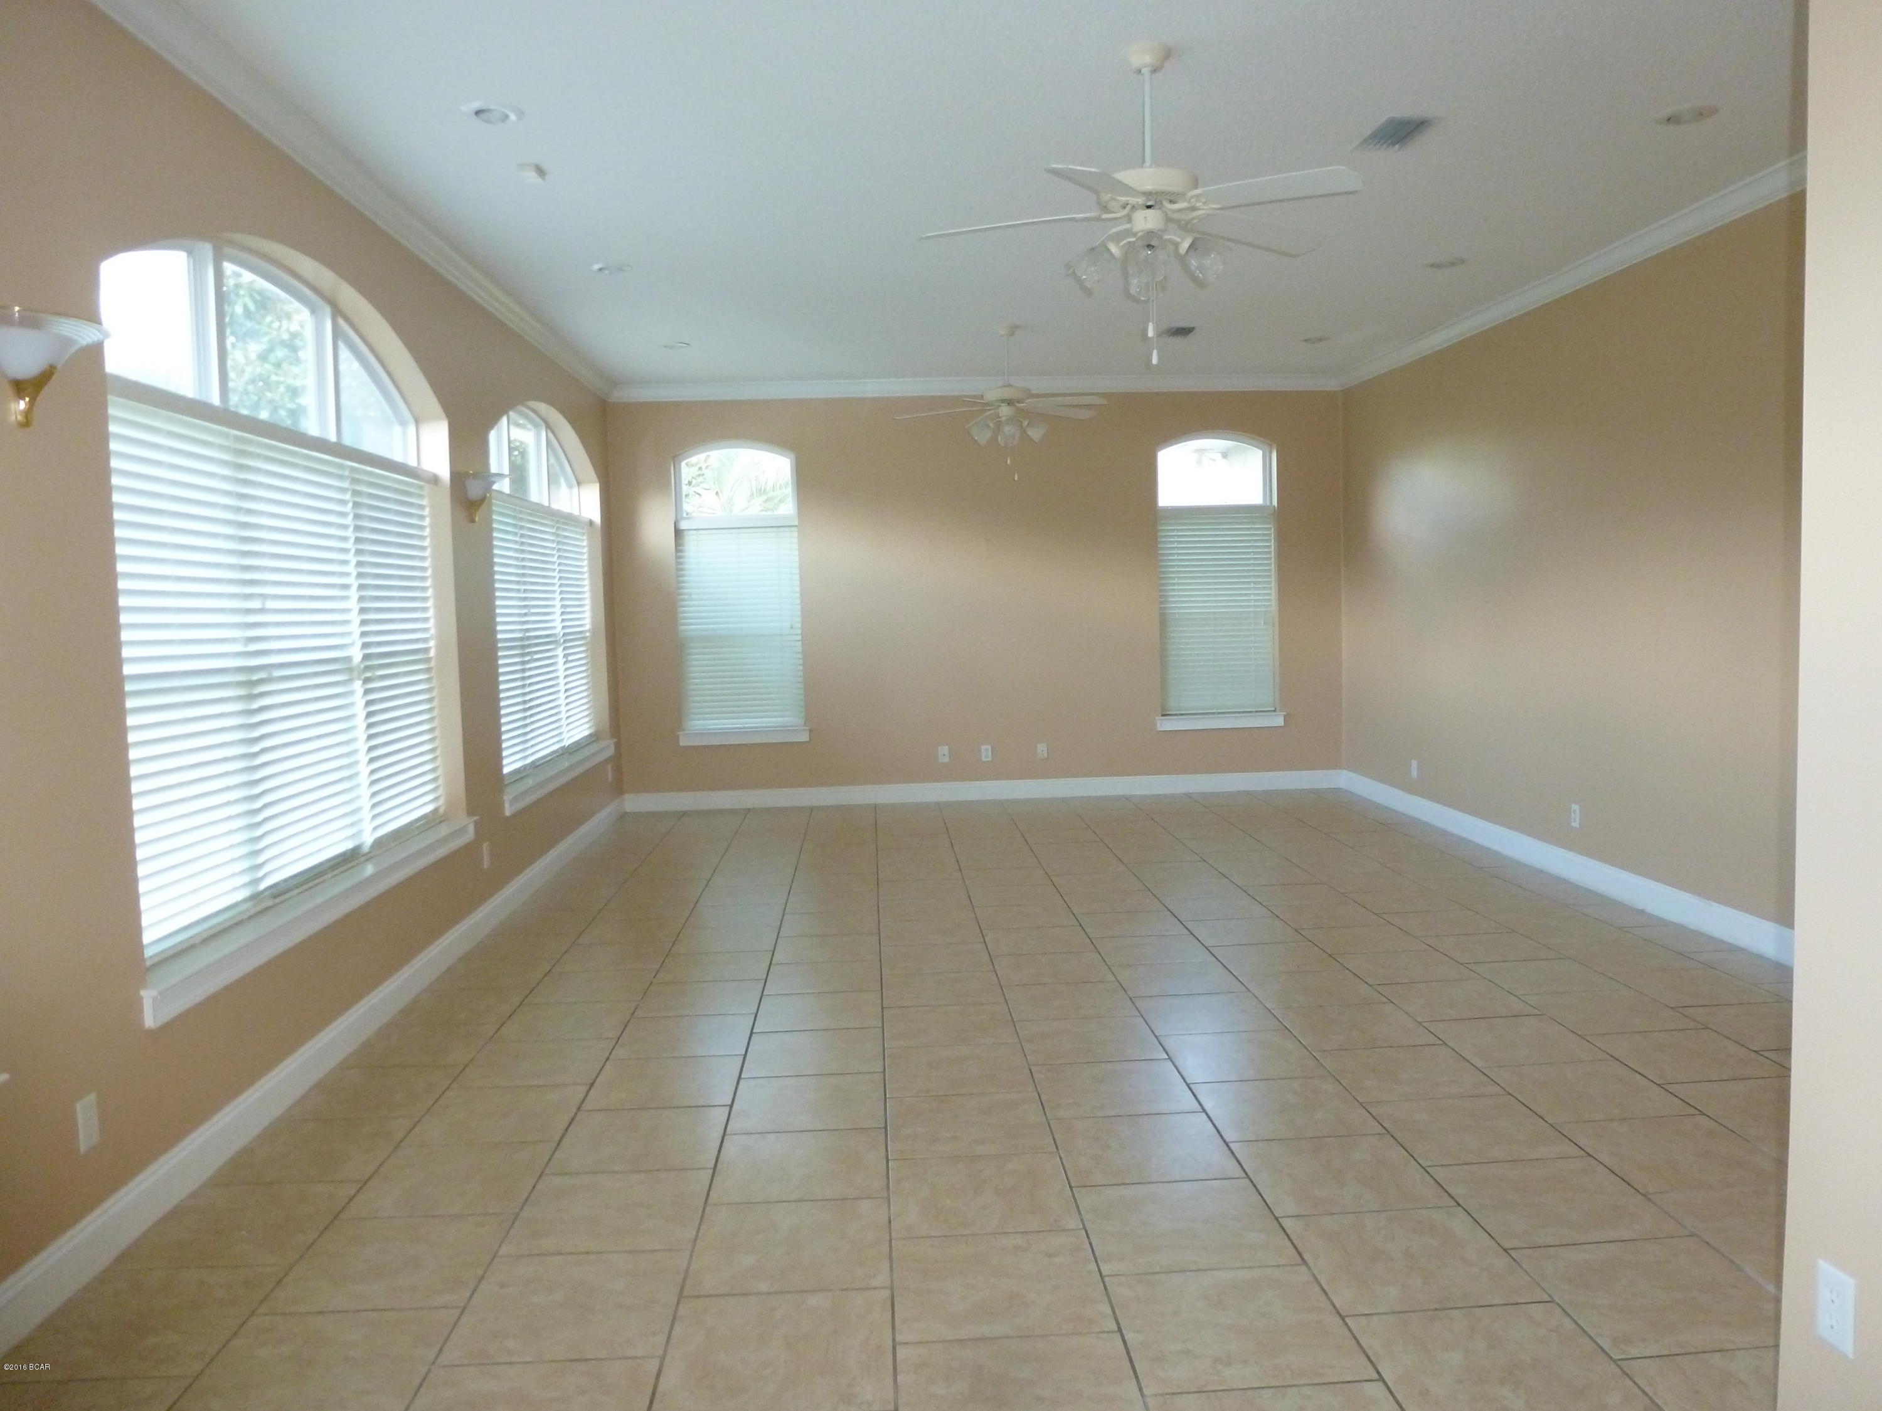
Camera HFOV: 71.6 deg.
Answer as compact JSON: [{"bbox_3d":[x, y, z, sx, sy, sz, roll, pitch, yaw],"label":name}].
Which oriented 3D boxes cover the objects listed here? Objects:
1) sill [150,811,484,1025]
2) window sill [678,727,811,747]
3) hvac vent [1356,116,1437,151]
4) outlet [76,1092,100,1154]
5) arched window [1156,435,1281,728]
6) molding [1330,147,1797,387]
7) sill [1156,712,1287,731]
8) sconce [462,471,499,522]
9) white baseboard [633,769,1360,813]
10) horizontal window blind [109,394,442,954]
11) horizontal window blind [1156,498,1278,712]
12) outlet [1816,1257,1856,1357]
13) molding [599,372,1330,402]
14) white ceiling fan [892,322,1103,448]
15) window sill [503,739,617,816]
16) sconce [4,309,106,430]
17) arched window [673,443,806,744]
[{"bbox_3d":[-2.068,0.650,4.533,0.137,0.098,2.649,-2,5,-3],"label":"sill"},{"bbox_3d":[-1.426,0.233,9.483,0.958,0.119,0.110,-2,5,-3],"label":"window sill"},{"bbox_3d":[1.580,-1.980,4.540,0.180,0.020,0.340,-2,5,-3],"label":"hvac vent"},{"bbox_3d":[-1.943,0.955,2.983,0.010,0.116,0.072,-2,5,-3],"label":"outlet"},{"bbox_3d":[2.045,-0.922,9.635,0.971,2.189,0.125,-2,5,-3],"label":"arched window"},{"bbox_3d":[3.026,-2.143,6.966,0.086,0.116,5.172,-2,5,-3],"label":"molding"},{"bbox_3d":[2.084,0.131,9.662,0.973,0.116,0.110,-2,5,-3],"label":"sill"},{"bbox_3d":[-2.081,-0.965,6.021,0.175,0.233,0.344,-2,5,-3],"label":"sconce"},{"bbox_3d":[0.344,0.633,9.610,5.287,0.137,0.020,-2,5,-3],"label":"white baseboard"},{"bbox_3d":[-2.153,-0.155,4.490,0.054,1.445,2.517,-2,5,-3],"label":"horizontal window blind"},{"bbox_3d":[2.054,-0.697,9.662,0.864,1.530,0.060,-2,5,-3],"label":"horizontal window blind"},{"bbox_3d":[1.413,0.956,2.061,0.008,0.120,0.079,-2,5,-3],"label":"outlet"},{"bbox_3d":[0.277,-2.278,9.357,5.313,0.108,0.089,-2,5,-3],"label":"molding"},{"bbox_3d":[0.405,-1.849,7.670,1.300,0.728,1.300,-2,5,-3],"label":"white ceiling fan"},{"bbox_3d":[-2.245,0.395,7.744,0.137,0.097,2.680,-2,5,-3],"label":"window sill"},{"bbox_3d":[-1.905,-0.714,2.819,0.175,0.233,0.344,-2,5,-3],"label":"sconce"},{"bbox_3d":[-1.450,-0.830,9.449,0.891,2.123,0.120,-2,5,-3],"label":"arched window"}]

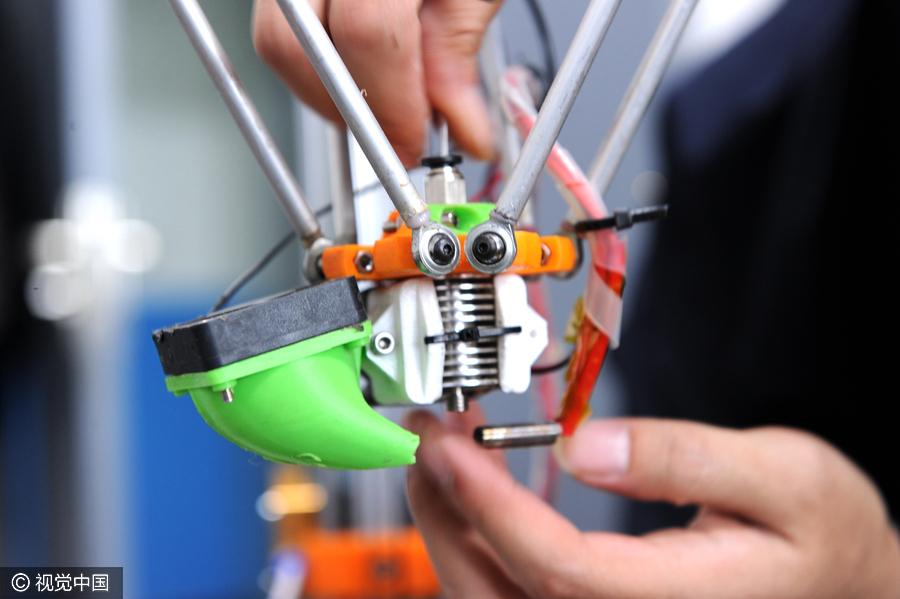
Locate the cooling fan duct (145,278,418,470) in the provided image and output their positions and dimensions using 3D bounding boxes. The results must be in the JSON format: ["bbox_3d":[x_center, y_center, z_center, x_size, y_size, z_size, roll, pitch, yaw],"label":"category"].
[{"bbox_3d":[-0.036,0.021,0.417,0.057,0.047,0.041,-9,0,-24],"label":"cooling fan duct"}]

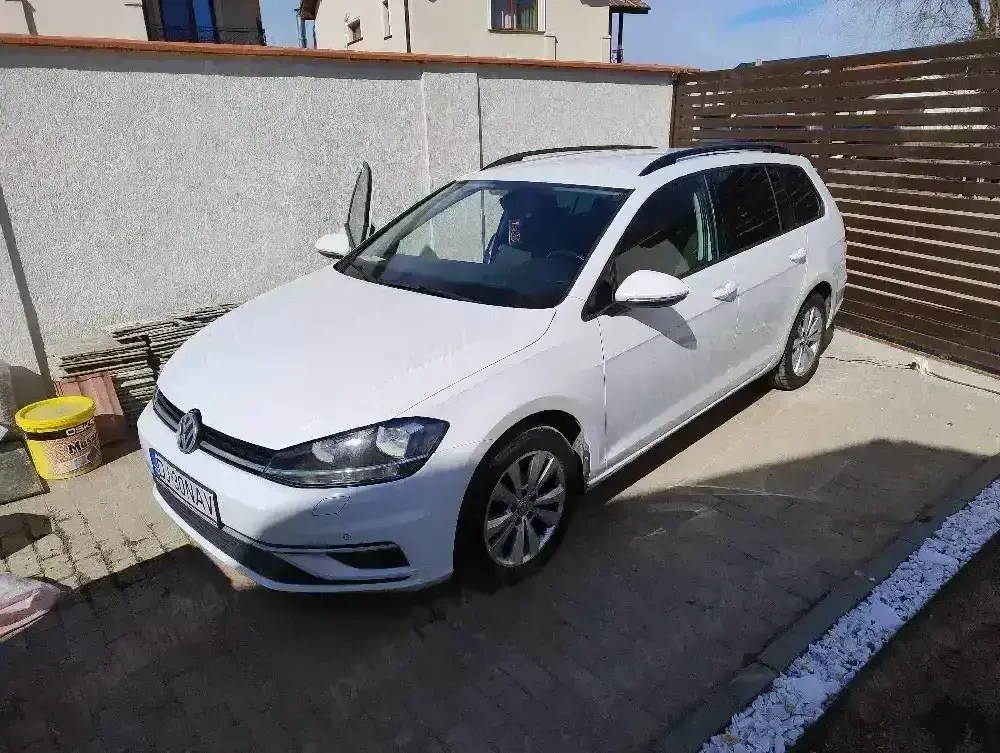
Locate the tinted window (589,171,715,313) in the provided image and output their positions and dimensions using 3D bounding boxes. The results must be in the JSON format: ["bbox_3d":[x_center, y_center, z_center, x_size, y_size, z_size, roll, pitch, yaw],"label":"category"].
[{"bbox_3d":[0.647,-0.593,2.951,1.200,0.460,0.090,-21,3,-42],"label":"tinted window"}]

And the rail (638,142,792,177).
[{"bbox_3d":[1.246,-1.192,3.742,0.080,0.110,1.760,16,26,41],"label":"rail"}]

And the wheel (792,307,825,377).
[{"bbox_3d":[1.850,-0.231,4.362,0.170,0.438,0.438,16,26,41],"label":"wheel"}]

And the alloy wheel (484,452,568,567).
[{"bbox_3d":[0.041,0.467,2.587,0.170,0.438,0.438,16,26,41],"label":"alloy wheel"}]

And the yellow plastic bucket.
[{"bbox_3d":[-2.296,0.329,3.650,0.345,0.340,0.345,-2,19,1],"label":"yellow plastic bucket"}]

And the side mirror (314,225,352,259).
[{"bbox_3d":[-0.962,-0.741,3.948,0.245,0.145,0.150,2,20,11],"label":"side mirror"}]

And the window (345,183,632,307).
[{"bbox_3d":[-0.110,-0.676,3.239,1.470,0.110,0.880,16,54,41],"label":"window"}]

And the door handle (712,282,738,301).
[{"bbox_3d":[1.049,-0.393,3.257,0.055,0.062,0.210,16,26,41],"label":"door handle"}]

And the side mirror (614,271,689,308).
[{"bbox_3d":[0.597,-0.347,2.721,0.255,0.145,0.150,8,22,27],"label":"side mirror"}]

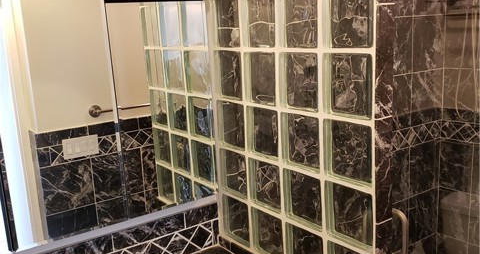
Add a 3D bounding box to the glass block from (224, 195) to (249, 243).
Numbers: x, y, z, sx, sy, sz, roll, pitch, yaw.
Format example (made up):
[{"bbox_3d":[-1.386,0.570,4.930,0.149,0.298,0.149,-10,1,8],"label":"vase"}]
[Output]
[{"bbox_3d":[0.016,0.384,2.042,0.085,0.194,0.194,-11,15,-35],"label":"glass block"}]

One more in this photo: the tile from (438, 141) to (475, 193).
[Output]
[{"bbox_3d":[1.336,0.235,2.972,0.010,0.312,0.202,-12,15,-35],"label":"tile"}]

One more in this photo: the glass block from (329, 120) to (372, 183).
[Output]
[{"bbox_3d":[0.353,0.069,1.468,0.080,0.190,0.190,-12,15,-35],"label":"glass block"}]

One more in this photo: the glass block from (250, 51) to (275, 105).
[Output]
[{"bbox_3d":[0.105,-0.184,1.754,0.085,0.194,0.194,-11,15,-35],"label":"glass block"}]

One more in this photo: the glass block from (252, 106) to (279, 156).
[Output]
[{"bbox_3d":[0.115,0.015,1.796,0.085,0.194,0.194,-11,15,-35],"label":"glass block"}]

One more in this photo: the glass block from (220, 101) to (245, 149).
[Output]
[{"bbox_3d":[-0.007,-0.012,1.938,0.080,0.190,0.190,-12,15,-35],"label":"glass block"}]

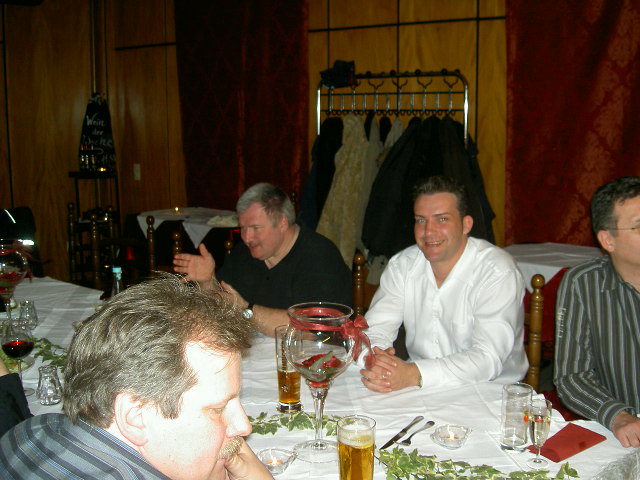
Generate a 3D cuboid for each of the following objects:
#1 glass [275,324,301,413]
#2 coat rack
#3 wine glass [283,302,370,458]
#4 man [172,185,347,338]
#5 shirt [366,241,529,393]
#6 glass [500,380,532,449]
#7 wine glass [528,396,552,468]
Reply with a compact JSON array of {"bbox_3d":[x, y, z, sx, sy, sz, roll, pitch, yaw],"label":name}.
[{"bbox_3d":[-0.082,0.329,1.860,0.070,0.217,0.070,0,9,0],"label":"glass"},{"bbox_3d":[0.400,-0.100,4.292,1.000,1.760,0.420,6,11,33],"label":"coat rack"},{"bbox_3d":[0.000,0.316,1.604,0.166,0.327,0.156,0,9,0],"label":"wine glass"},{"bbox_3d":[-0.170,0.427,2.566,0.580,1.280,0.820,7,12,35],"label":"man"},{"bbox_3d":[0.380,0.316,2.233,0.510,0.620,0.490,5,11,30],"label":"shirt"},{"bbox_3d":[0.450,0.405,1.642,0.071,0.139,0.071,0,9,0],"label":"glass"},{"bbox_3d":[0.477,0.419,1.560,0.051,0.139,0.051,0,9,0],"label":"wine glass"}]

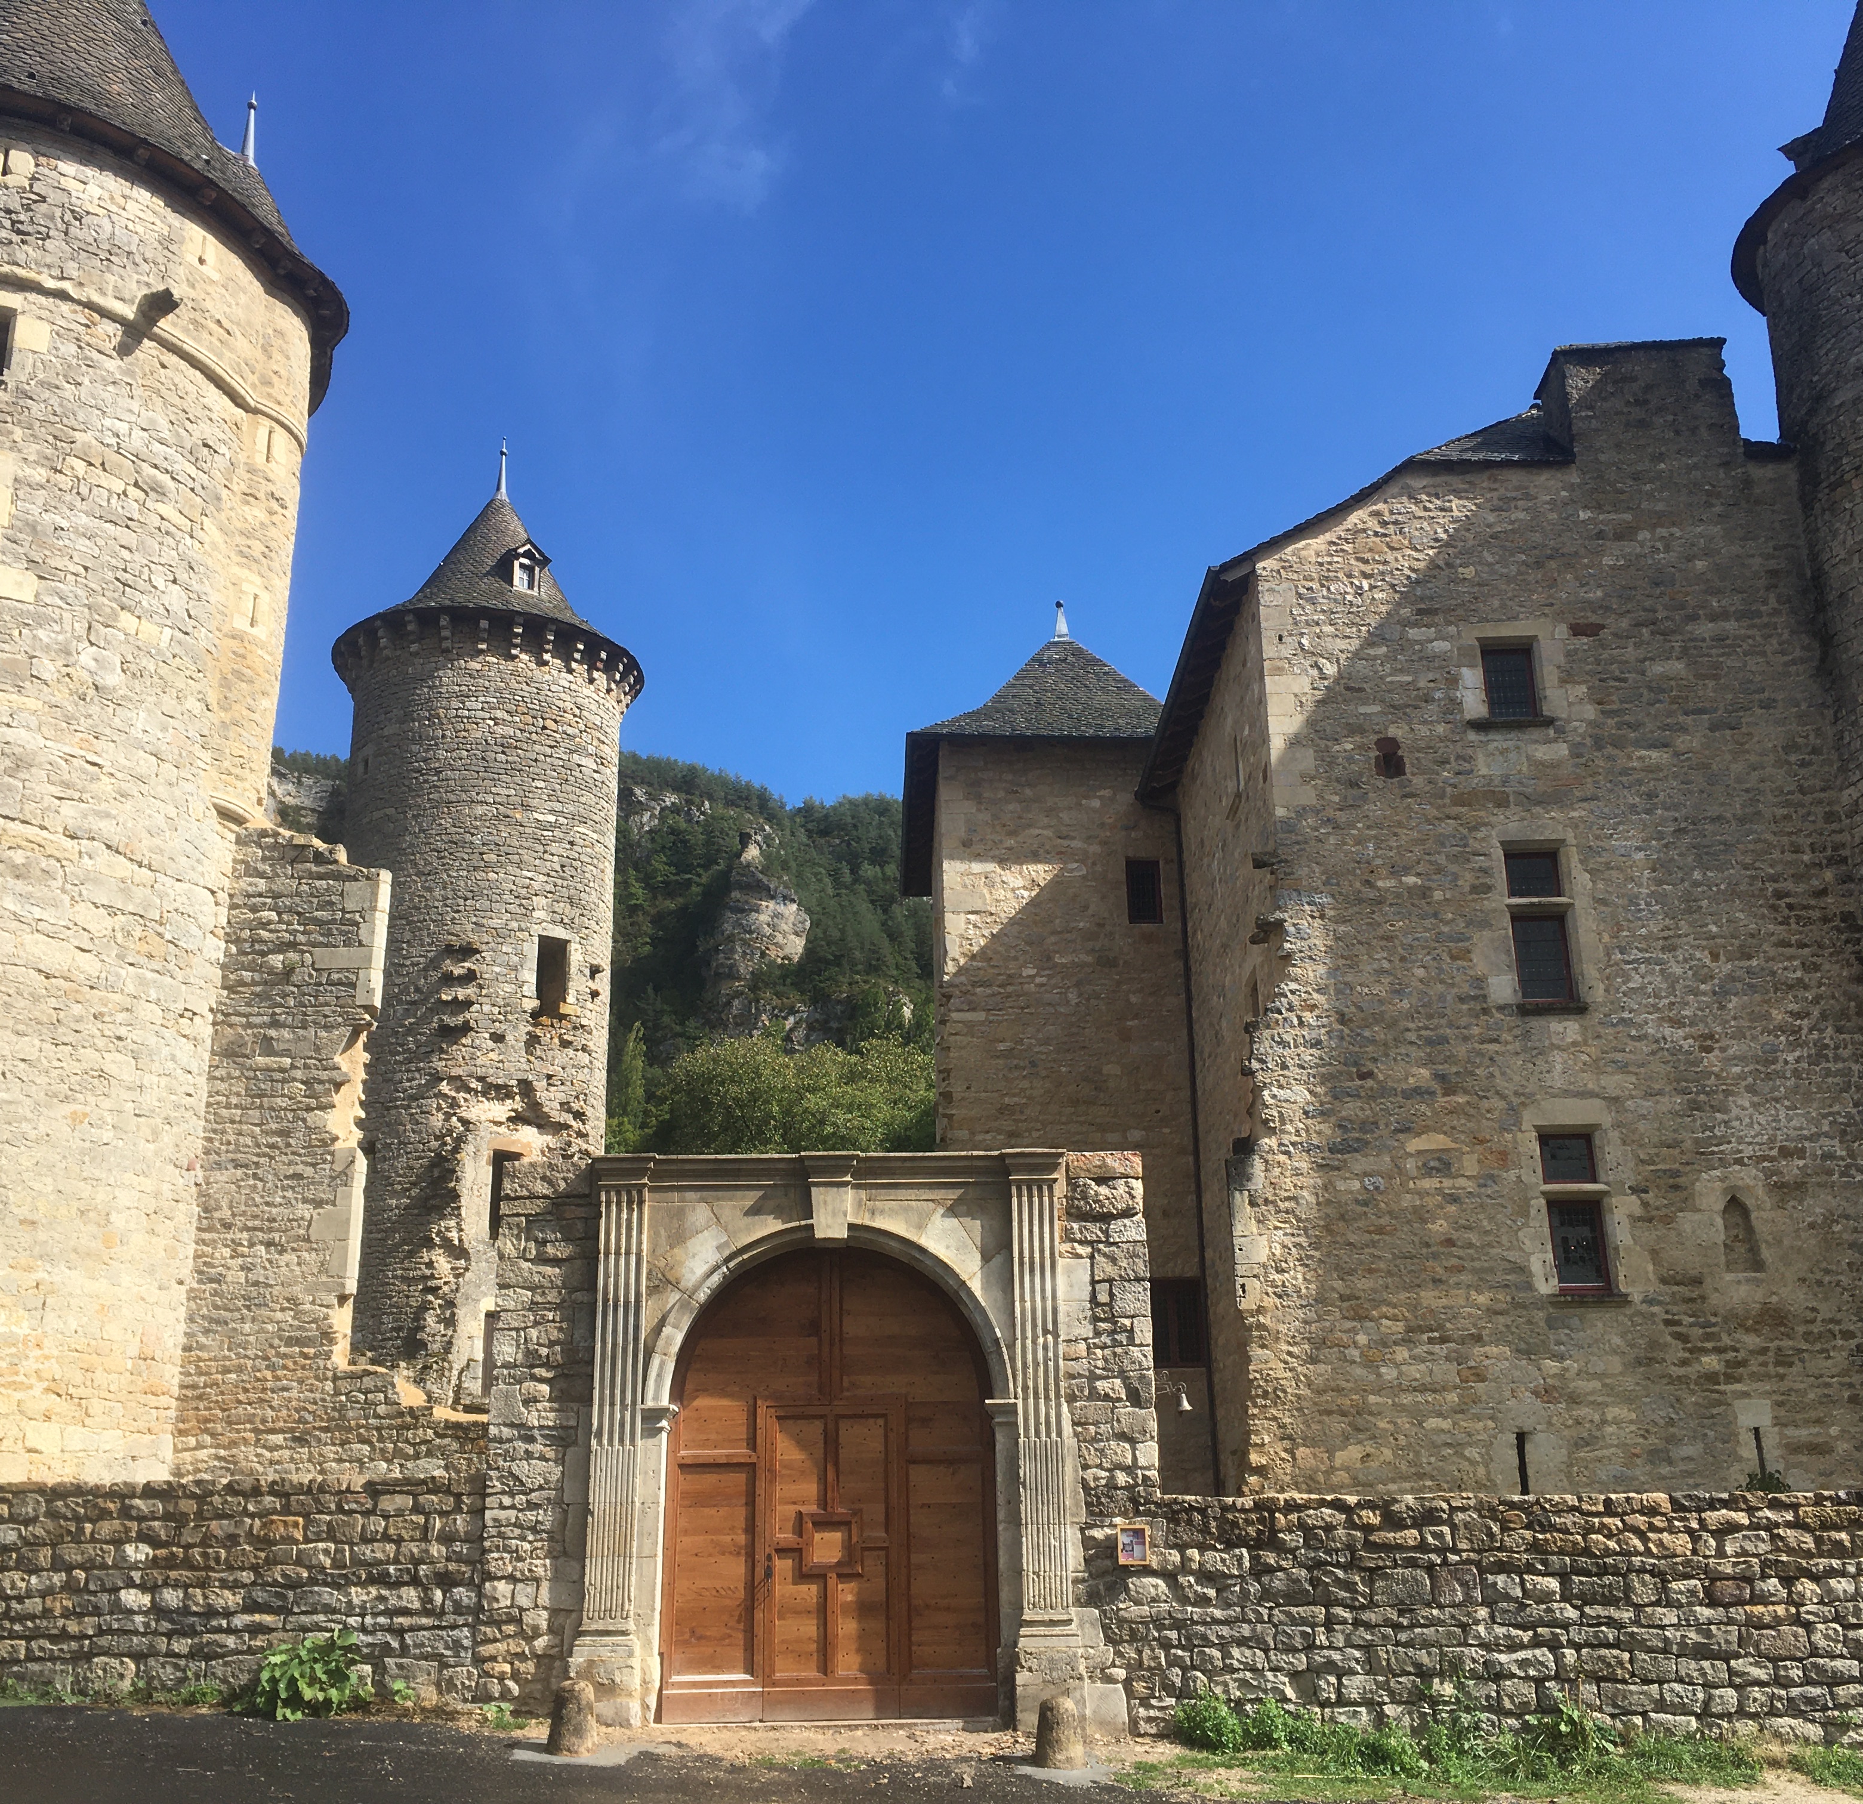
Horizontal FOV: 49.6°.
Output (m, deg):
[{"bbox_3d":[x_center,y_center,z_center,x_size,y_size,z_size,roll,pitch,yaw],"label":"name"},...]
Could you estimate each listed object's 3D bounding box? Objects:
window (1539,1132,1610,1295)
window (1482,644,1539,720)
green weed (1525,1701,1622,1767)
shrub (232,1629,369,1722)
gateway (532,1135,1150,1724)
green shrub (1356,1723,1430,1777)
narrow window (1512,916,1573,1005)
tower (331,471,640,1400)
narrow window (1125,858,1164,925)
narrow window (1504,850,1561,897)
[{"bbox_3d":[7.897,3.798,24.693,0.758,1.987,0.250,-1,-19,0],"label":"window"},{"bbox_3d":[7.770,-2.943,27.054,0.730,1.110,0.250,-1,-19,0],"label":"window"},{"bbox_3d":[4.814,6.255,15.161,0.712,0.447,0.550,-1,-19,0],"label":"green weed"},{"bbox_3d":[-4.953,6.100,15.903,1.052,0.659,0.750,-1,-19,0],"label":"shrub"},{"bbox_3d":[-0.690,4.530,17.330,5.134,4.702,0.900,0,-19,-1],"label":"gateway"},{"bbox_3d":[3.471,6.363,15.130,0.533,0.359,0.500,-1,-19,0],"label":"green shrub"},{"bbox_3d":[7.823,0.717,25.772,0.768,1.183,0.250,-1,-19,0],"label":"narrow window"},{"bbox_3d":[-8.634,1.817,37.553,6.024,22.842,6.024,-1,-19,0],"label":"tower"},{"bbox_3d":[3.577,-0.177,33.949,0.601,1.209,0.250,0,-19,-4],"label":"narrow window"},{"bbox_3d":[7.833,-0.355,26.147,0.694,0.674,0.220,-1,-19,0],"label":"narrow window"}]

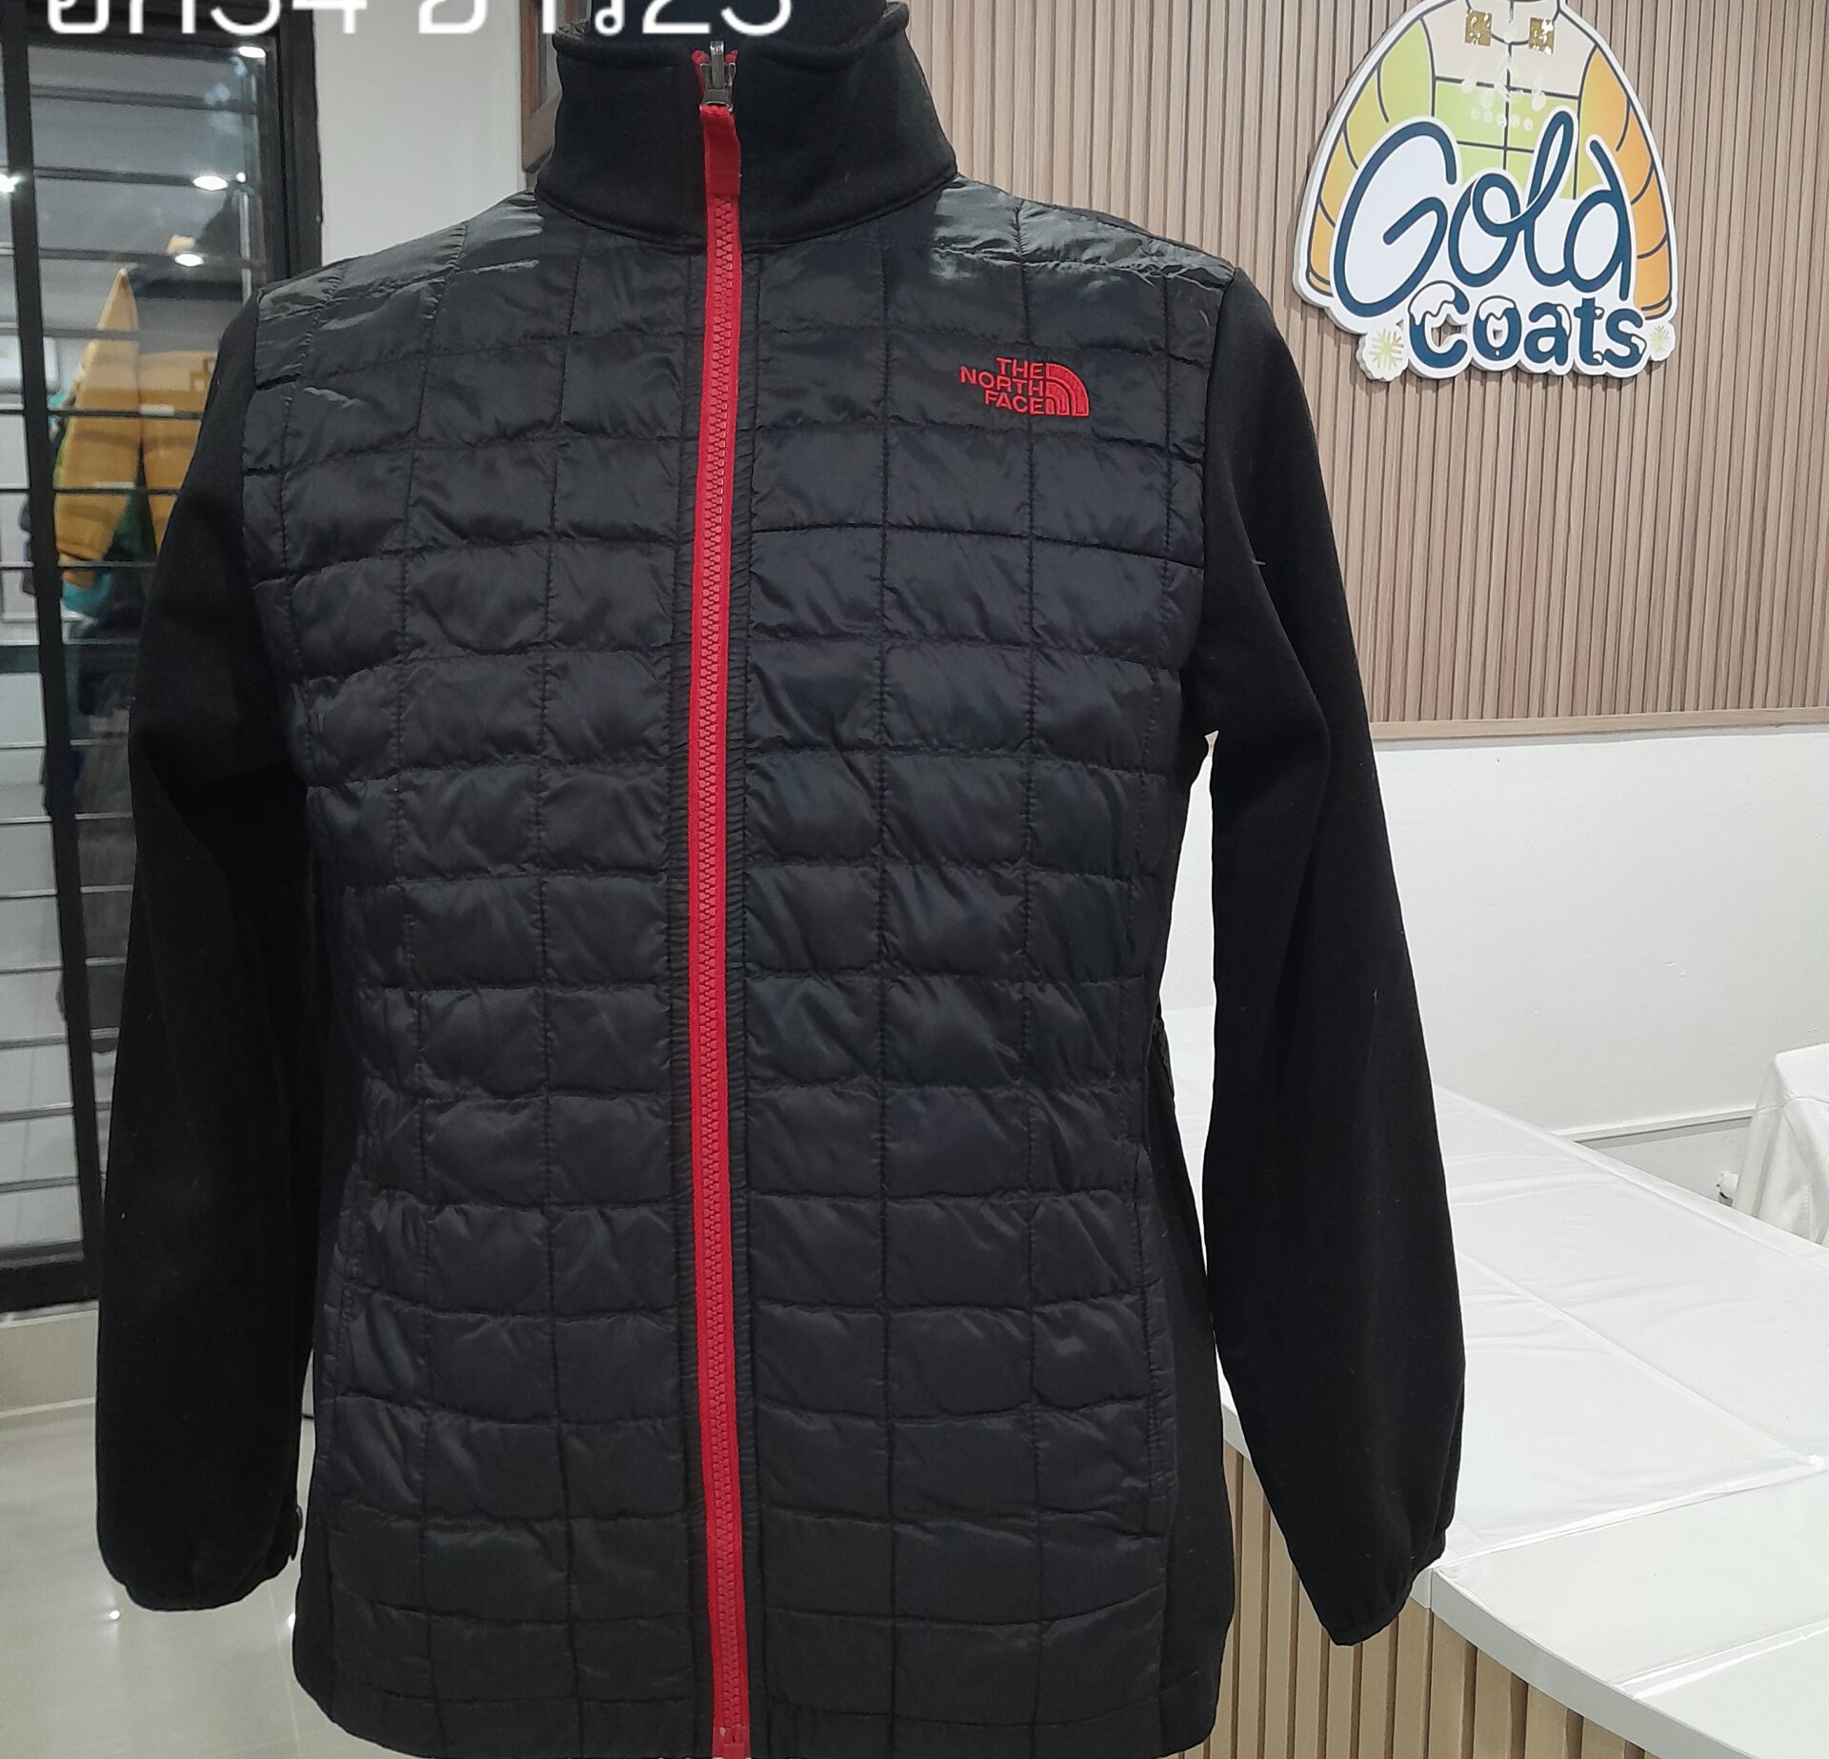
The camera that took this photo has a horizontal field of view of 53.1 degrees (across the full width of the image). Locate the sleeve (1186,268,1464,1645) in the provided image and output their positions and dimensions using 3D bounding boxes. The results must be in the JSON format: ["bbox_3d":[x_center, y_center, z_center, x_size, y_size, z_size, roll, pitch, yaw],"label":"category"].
[{"bbox_3d":[0.161,0.040,0.730,0.100,0.550,0.150,-4,8,5],"label":"sleeve"}]

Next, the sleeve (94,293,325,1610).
[{"bbox_3d":[-0.288,0.040,0.765,0.095,0.550,0.150,5,8,5],"label":"sleeve"}]

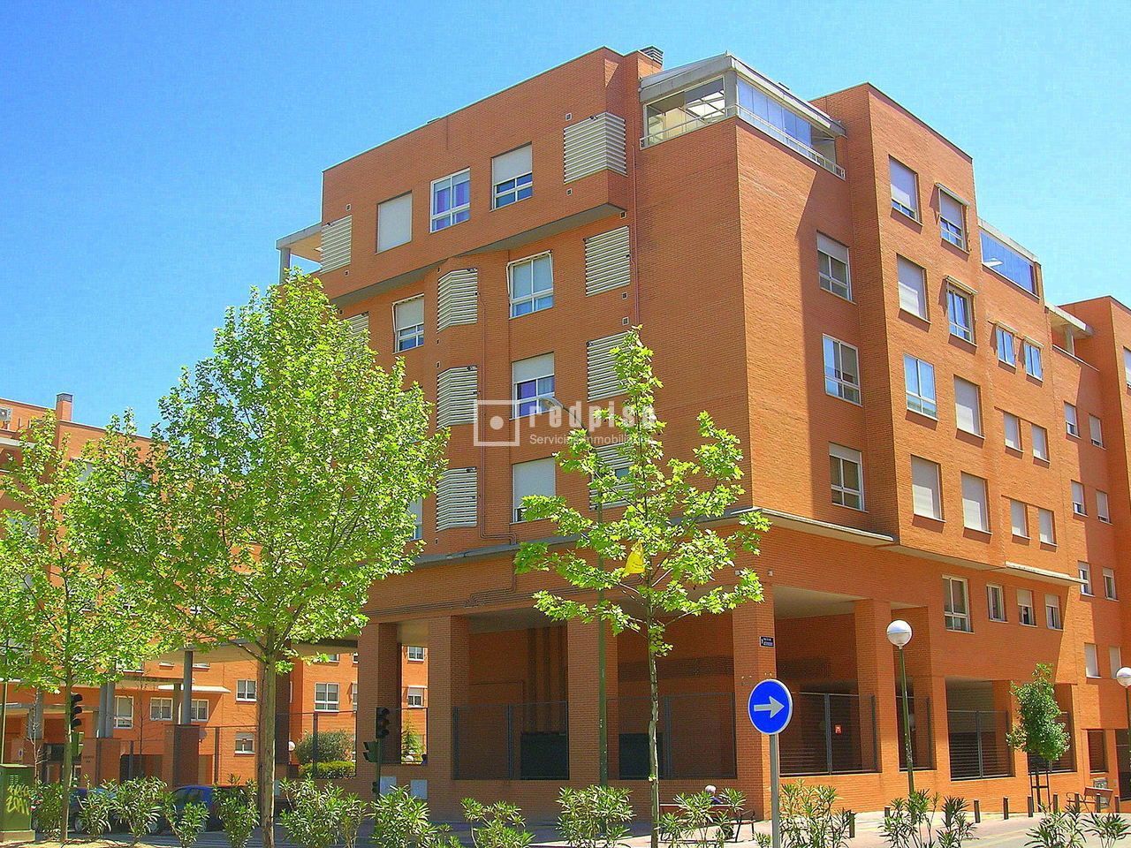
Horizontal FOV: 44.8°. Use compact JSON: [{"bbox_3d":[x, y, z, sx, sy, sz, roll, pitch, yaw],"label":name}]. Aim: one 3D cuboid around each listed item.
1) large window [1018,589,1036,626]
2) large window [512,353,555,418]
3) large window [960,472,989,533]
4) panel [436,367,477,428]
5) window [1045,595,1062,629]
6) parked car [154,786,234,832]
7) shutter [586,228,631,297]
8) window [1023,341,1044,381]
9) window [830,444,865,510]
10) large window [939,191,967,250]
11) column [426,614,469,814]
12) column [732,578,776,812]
[{"bbox_3d":[14.960,5.997,44.787,0.160,1.160,1.280,-12,-18,40],"label":"large window"},{"bbox_3d":[-0.901,-1.034,38.685,1.600,1.660,0.150,-12,-18,40],"label":"large window"},{"bbox_3d":[12.169,2.348,40.925,0.170,1.650,1.780,-12,-17,40],"label":"large window"},{"bbox_3d":[-3.236,-0.731,39.846,1.500,1.690,0.420,-12,-18,40],"label":"panel"},{"bbox_3d":[16.443,6.376,46.443,0.160,1.160,1.270,-12,-18,40],"label":"window"},{"bbox_3d":[-11.190,11.761,42.208,3.800,1.400,1.650,-12,-17,40],"label":"parked car"},{"bbox_3d":[1.150,-4.443,37.510,1.520,1.660,0.130,-12,-17,40],"label":"shutter"},{"bbox_3d":[16.496,-2.239,48.667,0.160,1.270,1.430,-12,-18,40],"label":"window"},{"bbox_3d":[7.564,1.467,37.201,0.180,1.666,1.747,-12,-18,40],"label":"window"},{"bbox_3d":[12.145,-6.401,43.331,0.160,1.700,1.770,-12,-18,40],"label":"large window"},{"bbox_3d":[-3.364,8.340,39.511,0.970,5.620,0.740,-12,-18,40],"label":"column"},{"bbox_3d":[4.557,6.589,32.797,0.700,5.400,0.740,-12,-18,40],"label":"column"}]

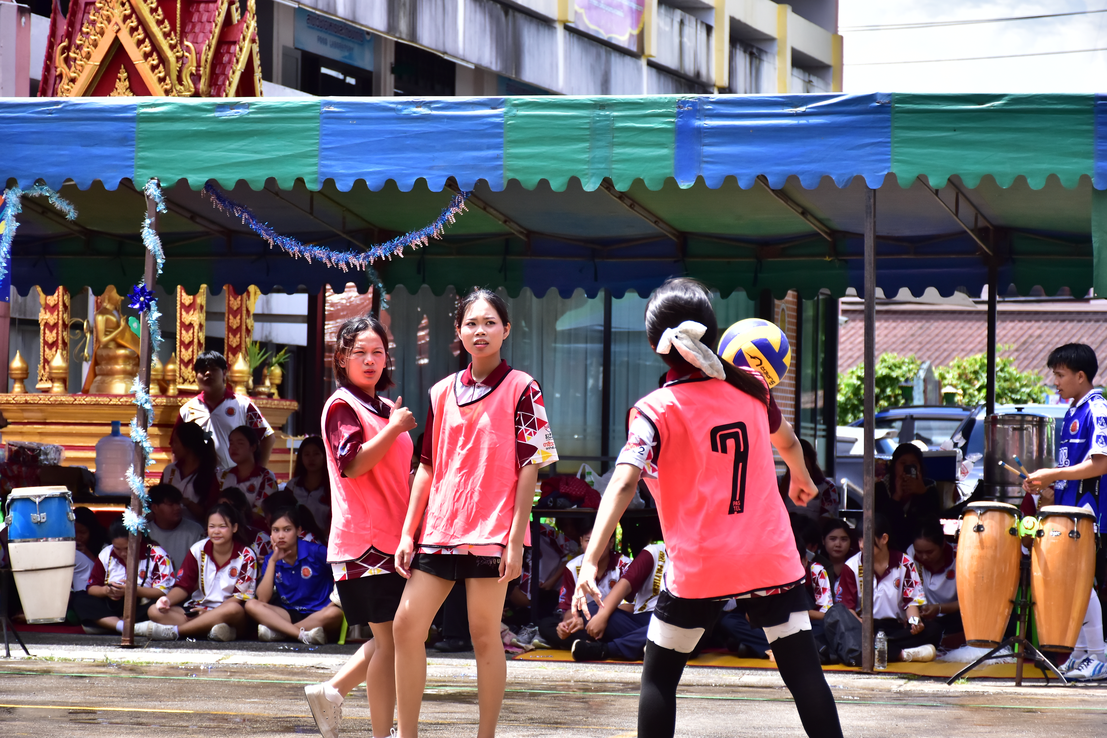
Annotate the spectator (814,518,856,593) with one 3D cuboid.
[{"bbox_3d":[1.654,1.261,22.800,0.520,0.790,0.650,1,-2,8],"label":"spectator"}]

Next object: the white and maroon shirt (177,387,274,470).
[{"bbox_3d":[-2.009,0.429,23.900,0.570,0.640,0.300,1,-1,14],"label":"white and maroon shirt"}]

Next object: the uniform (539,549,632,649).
[{"bbox_3d":[0.221,1.315,22.400,0.600,0.580,0.600,1,-2,5],"label":"uniform"}]

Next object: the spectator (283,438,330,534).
[{"bbox_3d":[-1.423,0.954,22.900,0.450,1.130,0.700,1,-2,12],"label":"spectator"}]

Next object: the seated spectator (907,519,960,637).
[{"bbox_3d":[2.126,1.192,21.600,0.600,0.730,0.680,1,-1,12],"label":"seated spectator"}]

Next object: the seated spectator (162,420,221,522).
[{"bbox_3d":[-2.081,0.888,22.400,0.450,1.180,0.700,0,-2,25],"label":"seated spectator"}]

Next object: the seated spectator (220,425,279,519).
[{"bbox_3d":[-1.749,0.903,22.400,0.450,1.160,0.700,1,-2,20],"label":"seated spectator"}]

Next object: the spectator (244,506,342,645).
[{"bbox_3d":[-1.424,1.129,21.400,0.550,0.760,0.670,1,-1,9],"label":"spectator"}]

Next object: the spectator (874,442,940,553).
[{"bbox_3d":[2.189,1.086,24.200,0.500,1.250,0.750,1,-2,3],"label":"spectator"}]

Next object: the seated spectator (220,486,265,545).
[{"bbox_3d":[-1.778,1.097,22.400,0.580,0.840,0.660,0,-1,23],"label":"seated spectator"}]

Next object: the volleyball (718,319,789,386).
[{"bbox_3d":[0.576,-0.040,11.200,0.210,0.210,0.210,1,-1,0],"label":"volleyball"}]

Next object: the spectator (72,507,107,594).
[{"bbox_3d":[-2.649,1.104,21.300,0.520,0.740,0.620,0,-2,27],"label":"spectator"}]

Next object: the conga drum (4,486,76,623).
[{"bbox_3d":[-2.578,0.931,19.600,0.360,0.690,0.360,-3,1,6],"label":"conga drum"}]

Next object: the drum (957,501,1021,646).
[{"bbox_3d":[2.074,0.977,18.600,0.305,0.700,0.305,3,2,0],"label":"drum"}]

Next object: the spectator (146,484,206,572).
[{"bbox_3d":[-2.307,1.155,23.700,0.550,0.900,0.650,1,-2,3],"label":"spectator"}]

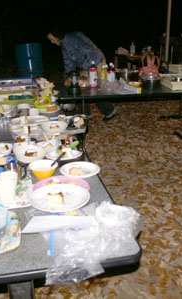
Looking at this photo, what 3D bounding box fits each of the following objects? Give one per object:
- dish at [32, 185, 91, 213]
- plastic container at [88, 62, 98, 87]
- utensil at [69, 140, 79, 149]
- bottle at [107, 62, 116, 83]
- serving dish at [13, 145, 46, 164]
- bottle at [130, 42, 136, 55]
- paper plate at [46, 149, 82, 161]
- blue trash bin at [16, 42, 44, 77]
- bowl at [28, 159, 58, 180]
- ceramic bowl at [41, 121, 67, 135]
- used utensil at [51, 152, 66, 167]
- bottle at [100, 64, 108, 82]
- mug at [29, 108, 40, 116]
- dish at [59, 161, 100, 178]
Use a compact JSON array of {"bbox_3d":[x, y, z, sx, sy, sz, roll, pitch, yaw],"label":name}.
[{"bbox_3d":[-0.124,0.201,1.387,0.242,0.022,0.242,0,20,0],"label":"dish"},{"bbox_3d":[0.035,-0.918,4.116,0.100,0.300,0.100,1,20,0],"label":"plastic container"},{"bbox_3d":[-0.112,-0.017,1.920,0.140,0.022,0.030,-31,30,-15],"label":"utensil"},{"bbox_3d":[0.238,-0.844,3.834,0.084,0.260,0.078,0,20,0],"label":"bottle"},{"bbox_3d":[-0.337,0.033,1.854,0.177,0.063,0.177,0,20,0],"label":"serving dish"},{"bbox_3d":[0.845,-1.992,6.660,0.090,0.233,0.070,0,20,0],"label":"bottle"},{"bbox_3d":[-0.141,0.035,1.803,0.191,0.026,0.191,0,20,0],"label":"paper plate"},{"bbox_3d":[-1.357,-1.916,7.600,0.580,0.900,0.580,-3,20,-9],"label":"blue trash bin"},{"bbox_3d":[-0.230,0.108,1.666,0.141,0.072,0.141,0,20,0],"label":"bowl"},{"bbox_3d":[-0.240,-0.141,2.244,0.185,0.038,0.185,0,20,0],"label":"ceramic bowl"},{"bbox_3d":[-0.172,0.065,1.643,0.155,0.018,0.030,-44,38,-18],"label":"used utensil"},{"bbox_3d":[0.170,-0.913,4.160,0.075,0.230,0.065,0,20,0],"label":"bottle"},{"bbox_3d":[-0.437,-0.267,2.621,0.085,0.080,0.077,-3,20,-9],"label":"mug"},{"bbox_3d":[-0.052,0.109,1.631,0.195,0.026,0.195,0,20,0],"label":"dish"}]

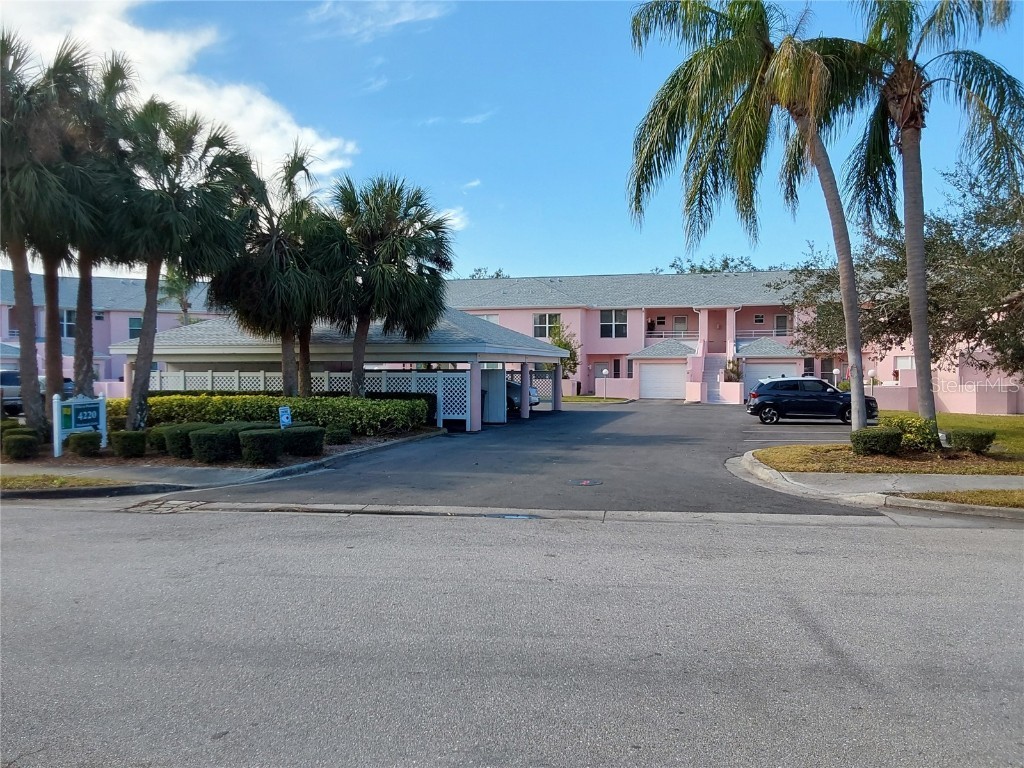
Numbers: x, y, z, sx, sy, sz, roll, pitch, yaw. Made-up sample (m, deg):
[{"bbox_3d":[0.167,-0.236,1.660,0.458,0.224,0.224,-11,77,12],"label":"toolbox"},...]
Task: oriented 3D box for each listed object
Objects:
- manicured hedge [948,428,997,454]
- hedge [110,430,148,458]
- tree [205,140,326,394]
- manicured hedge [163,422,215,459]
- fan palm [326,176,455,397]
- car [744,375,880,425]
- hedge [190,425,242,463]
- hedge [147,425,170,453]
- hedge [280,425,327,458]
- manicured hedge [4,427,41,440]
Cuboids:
[{"bbox_3d":[9.288,1.128,16.727,0.820,0.440,0.720,0,1,9],"label":"manicured hedge"},{"bbox_3d":[-7.432,1.158,16.073,0.640,0.500,0.580,0,1,9],"label":"hedge"},{"bbox_3d":[-6.743,-2.679,22.751,3.100,7.850,3.100,0,1,12],"label":"tree"},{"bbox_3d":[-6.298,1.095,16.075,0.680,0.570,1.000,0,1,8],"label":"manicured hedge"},{"bbox_3d":[-3.372,-2.211,22.767,3.500,7.000,3.500,0,1,9],"label":"fan palm"},{"bbox_3d":[9.940,0.545,27.613,4.040,1.570,1.770,0,1,12],"label":"car"},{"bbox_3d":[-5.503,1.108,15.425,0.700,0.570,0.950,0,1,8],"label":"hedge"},{"bbox_3d":[-7.254,1.140,17.163,0.650,0.500,0.650,0,1,9],"label":"hedge"},{"bbox_3d":[-4.148,1.118,16.420,0.880,0.570,0.750,0,1,9],"label":"hedge"},{"bbox_3d":[-10.023,1.128,16.926,0.680,0.470,0.680,0,1,8],"label":"manicured hedge"}]

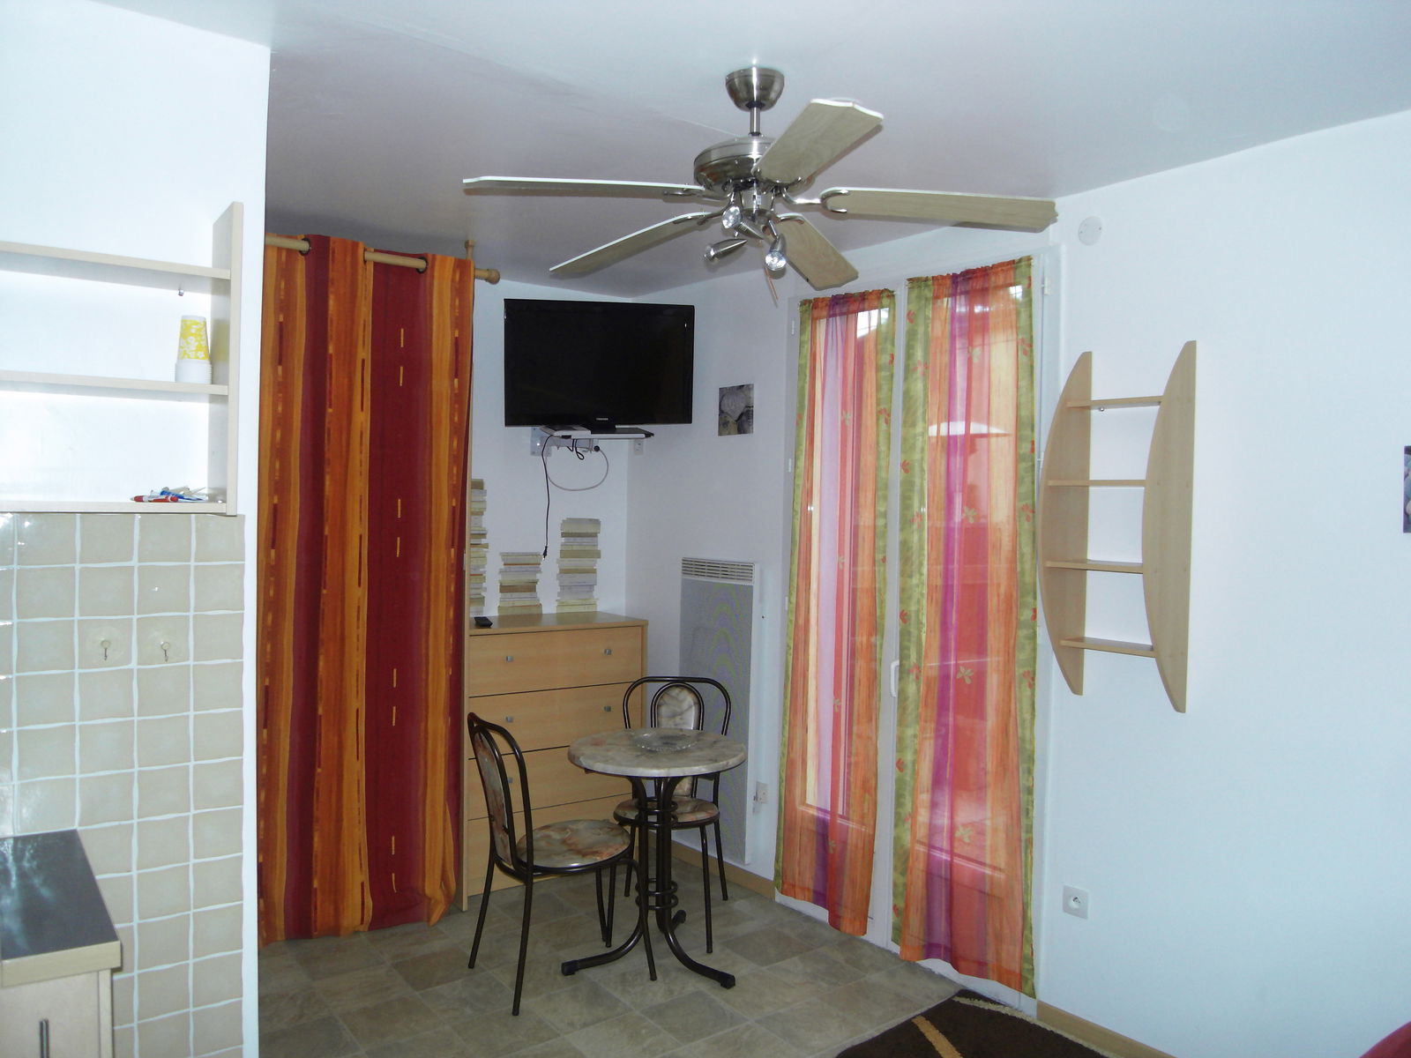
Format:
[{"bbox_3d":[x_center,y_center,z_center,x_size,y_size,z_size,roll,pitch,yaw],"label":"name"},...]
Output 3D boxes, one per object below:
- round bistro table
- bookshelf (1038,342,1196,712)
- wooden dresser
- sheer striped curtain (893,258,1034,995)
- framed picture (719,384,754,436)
[{"bbox_3d":[-0.155,1.088,3.297,0.596,0.704,0.596,1,1,0],"label":"round bistro table"},{"bbox_3d":[1.091,-0.008,2.632,0.251,0.990,0.309,0,2,-40],"label":"bookshelf"},{"bbox_3d":[-0.712,0.895,4.127,0.810,1.028,0.441,0,2,-33],"label":"wooden dresser"},{"bbox_3d":[0.815,0.298,3.097,0.068,2.242,0.520,0,2,-40],"label":"sheer striped curtain"},{"bbox_3d":[0.121,-0.478,3.949,0.018,0.198,0.207,0,2,-40],"label":"framed picture"}]

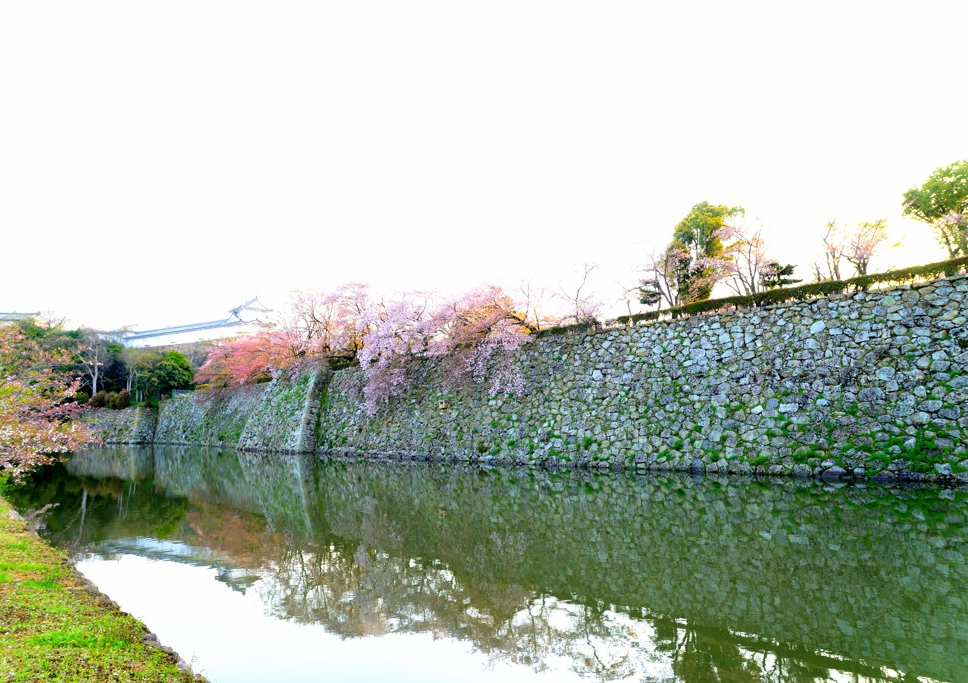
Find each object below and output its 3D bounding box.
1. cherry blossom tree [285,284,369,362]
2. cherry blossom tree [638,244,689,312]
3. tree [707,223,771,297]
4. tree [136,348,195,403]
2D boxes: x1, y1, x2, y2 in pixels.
[{"bbox_3d":[-14.990,-1.910,54.500,8.240,7.710,7.300,0,-9,0],"label":"cherry blossom tree"},{"bbox_3d":[11.520,-3.940,36.500,3.210,4.760,3.100,0,-9,0],"label":"cherry blossom tree"},{"bbox_3d":[14.760,-4.550,33.000,3.710,4.920,3.600,0,-9,0],"label":"tree"},{"bbox_3d":[-54.480,5.930,97.000,9.920,9.570,9.300,0,-9,0],"label":"tree"}]

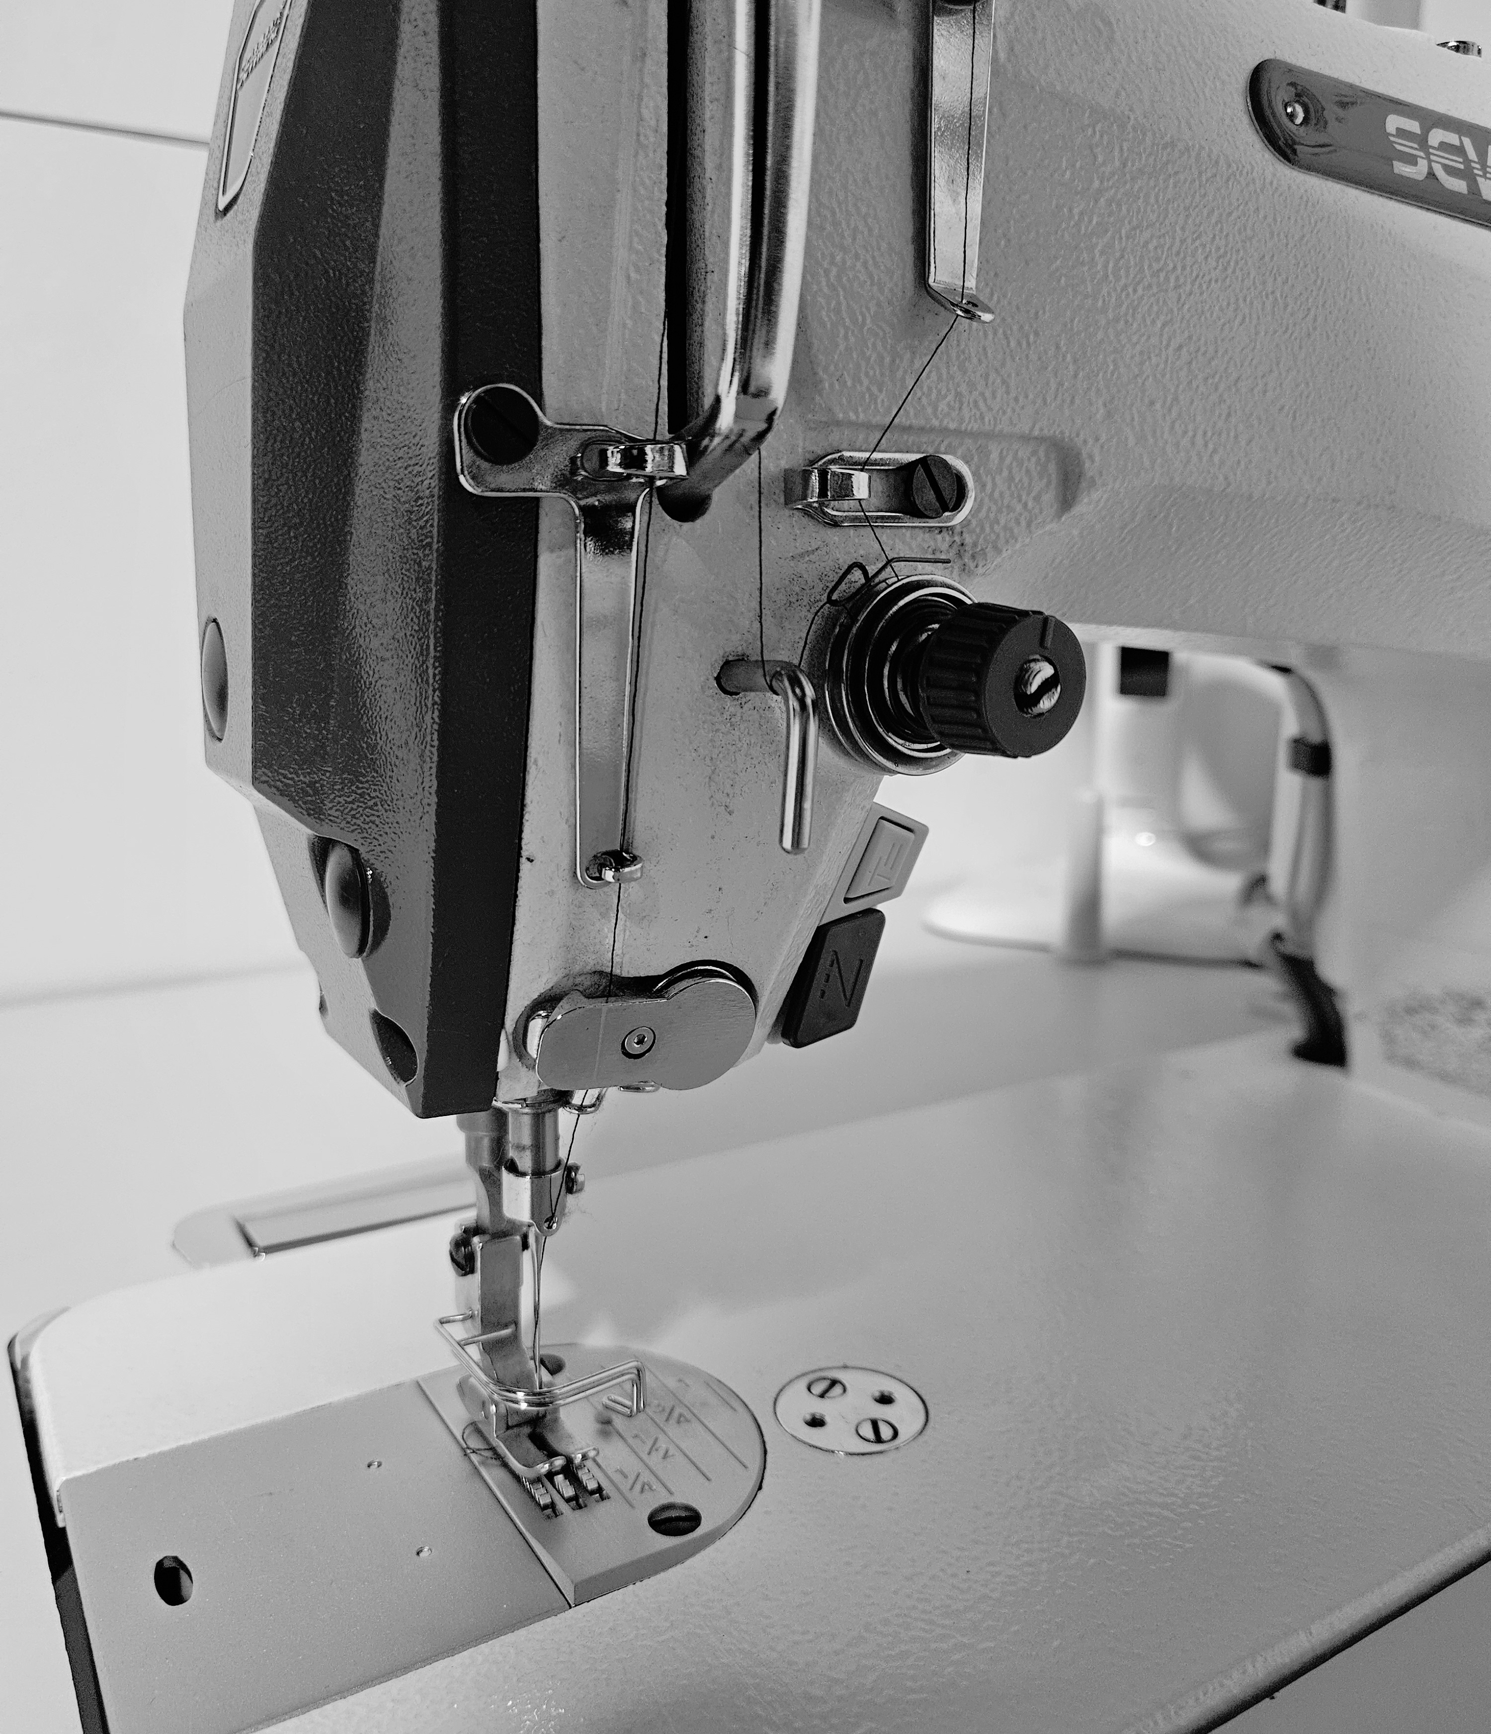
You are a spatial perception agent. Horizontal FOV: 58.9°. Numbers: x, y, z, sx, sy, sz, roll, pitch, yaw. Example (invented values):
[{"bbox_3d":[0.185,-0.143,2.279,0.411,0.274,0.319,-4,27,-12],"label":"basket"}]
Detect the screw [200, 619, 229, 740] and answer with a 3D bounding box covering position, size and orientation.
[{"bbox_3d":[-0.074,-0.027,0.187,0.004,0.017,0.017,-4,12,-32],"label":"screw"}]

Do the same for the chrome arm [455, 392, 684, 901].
[{"bbox_3d":[-0.022,-0.027,0.167,0.028,0.063,0.009,-4,12,-32],"label":"chrome arm"}]

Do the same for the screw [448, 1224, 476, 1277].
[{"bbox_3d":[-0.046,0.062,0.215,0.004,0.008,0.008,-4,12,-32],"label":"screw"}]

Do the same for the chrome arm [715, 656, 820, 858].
[{"bbox_3d":[0.003,-0.015,0.180,0.004,0.025,0.021,-4,12,-32],"label":"chrome arm"}]

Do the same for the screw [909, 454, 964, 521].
[{"bbox_3d":[0.027,-0.056,0.197,0.009,0.009,0.004,-4,12,-32],"label":"screw"}]

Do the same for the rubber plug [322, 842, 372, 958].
[{"bbox_3d":[-0.053,0.005,0.179,0.004,0.016,0.016,-4,12,-32],"label":"rubber plug"}]

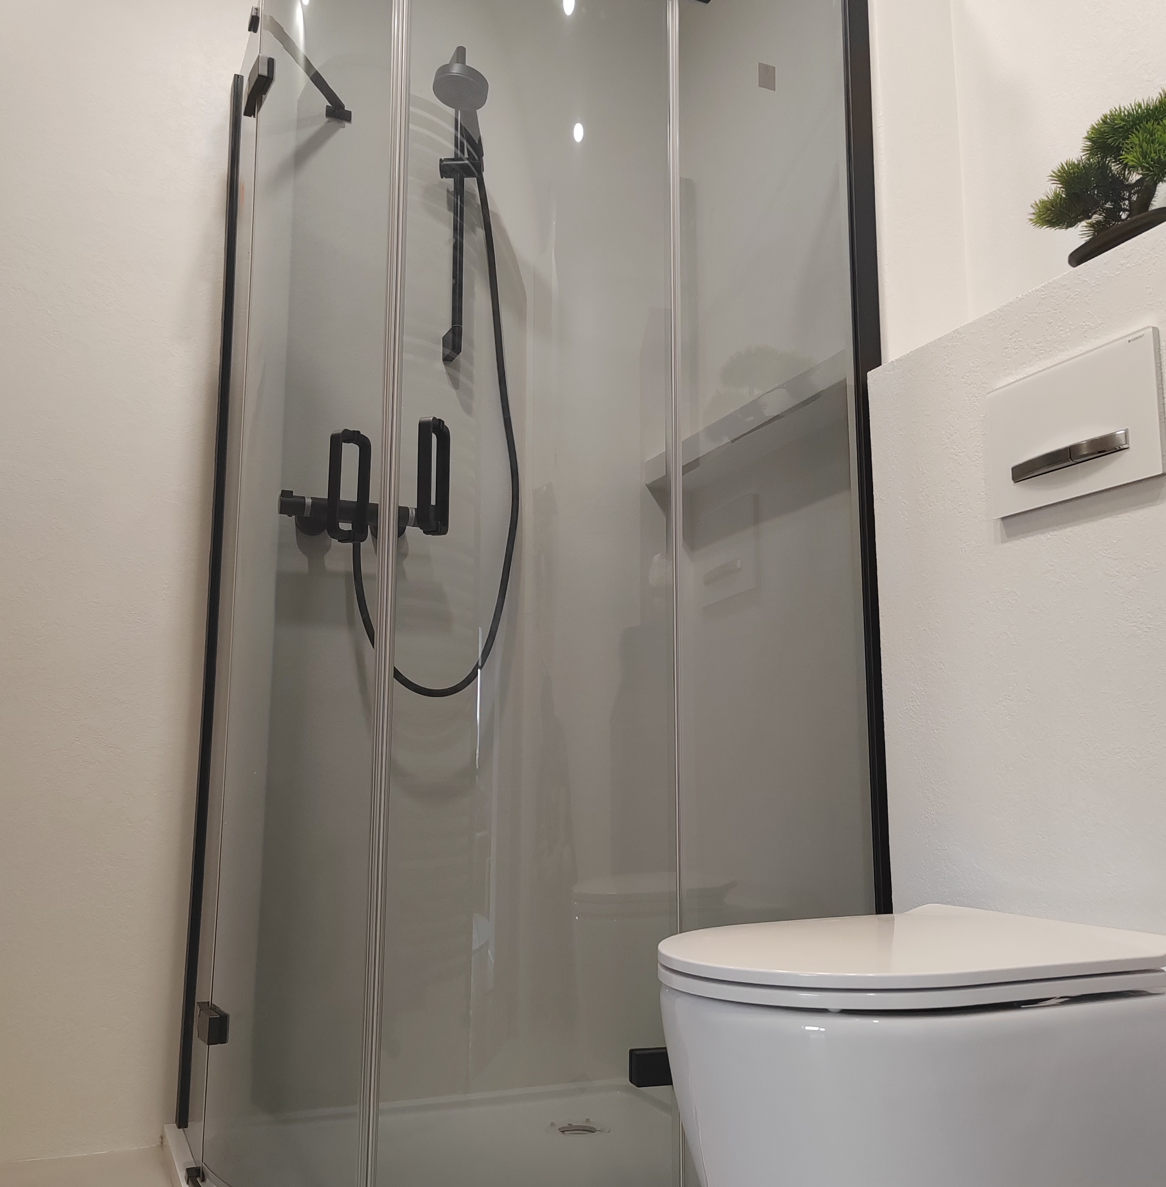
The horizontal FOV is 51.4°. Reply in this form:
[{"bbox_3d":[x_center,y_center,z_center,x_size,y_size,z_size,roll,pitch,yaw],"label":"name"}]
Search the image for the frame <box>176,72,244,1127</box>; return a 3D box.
[{"bbox_3d":[-0.682,-0.052,2.227,0.020,1.950,0.038,4,-10,-22],"label":"frame"}]

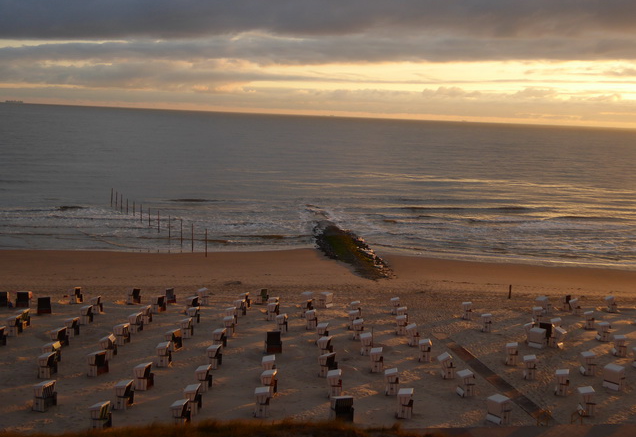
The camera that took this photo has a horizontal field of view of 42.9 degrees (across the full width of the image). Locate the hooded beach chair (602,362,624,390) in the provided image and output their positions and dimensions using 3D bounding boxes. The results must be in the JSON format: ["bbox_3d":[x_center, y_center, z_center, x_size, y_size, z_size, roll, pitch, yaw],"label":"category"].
[{"bbox_3d":[21.682,11.656,59.195,0.951,1.620,1.210,-3,9,-37],"label":"hooded beach chair"}]

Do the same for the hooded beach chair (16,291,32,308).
[{"bbox_3d":[-29.993,8.161,82.548,1.210,1.620,0.956,3,7,2],"label":"hooded beach chair"}]

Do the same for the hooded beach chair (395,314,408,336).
[{"bbox_3d":[8.063,10.268,78.123,1.000,1.650,1.170,3,7,7],"label":"hooded beach chair"}]

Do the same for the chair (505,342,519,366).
[{"bbox_3d":[15.386,10.656,63.882,0.930,1.590,1.220,5,8,17],"label":"chair"}]

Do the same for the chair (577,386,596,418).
[{"bbox_3d":[18.479,12.674,55.614,1.000,1.650,1.200,3,7,6],"label":"chair"}]

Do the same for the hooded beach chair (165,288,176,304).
[{"bbox_3d":[-16.029,8.245,87.049,1.220,1.590,0.930,-4,10,-40],"label":"hooded beach chair"}]

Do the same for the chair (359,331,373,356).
[{"bbox_3d":[3.826,10.084,65.133,0.950,1.600,1.200,2,7,-4],"label":"chair"}]

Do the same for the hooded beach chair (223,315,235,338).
[{"bbox_3d":[-7.687,9.467,70.983,0.900,1.570,1.170,3,7,4],"label":"hooded beach chair"}]

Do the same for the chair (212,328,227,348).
[{"bbox_3d":[-8.187,10.034,67.350,0.884,1.620,1.210,4,8,11],"label":"chair"}]

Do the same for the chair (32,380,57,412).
[{"bbox_3d":[-16.987,11.008,50.253,0.881,1.620,1.210,5,8,19],"label":"chair"}]

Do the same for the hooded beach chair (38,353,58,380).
[{"bbox_3d":[-19.747,10.758,59.258,0.970,1.600,1.200,3,7,6],"label":"hooded beach chair"}]

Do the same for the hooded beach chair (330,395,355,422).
[{"bbox_3d":[1.574,12.277,52.050,1.170,1.650,1.000,0,8,-19],"label":"hooded beach chair"}]

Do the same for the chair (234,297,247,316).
[{"bbox_3d":[-7.682,8.883,79.979,0.950,1.600,1.200,4,8,14],"label":"chair"}]

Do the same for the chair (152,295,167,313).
[{"bbox_3d":[-16.197,8.675,81.946,0.959,1.620,1.210,5,8,21],"label":"chair"}]

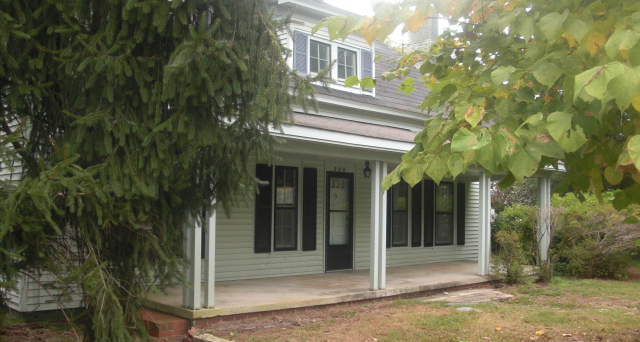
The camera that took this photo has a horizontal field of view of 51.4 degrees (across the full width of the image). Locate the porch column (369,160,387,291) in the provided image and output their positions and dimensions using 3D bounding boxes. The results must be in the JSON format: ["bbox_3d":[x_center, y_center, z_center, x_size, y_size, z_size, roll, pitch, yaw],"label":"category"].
[{"bbox_3d":[0.952,0.878,10.753,0.280,2.060,0.110,4,-4,-44],"label":"porch column"}]

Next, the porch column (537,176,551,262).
[{"bbox_3d":[4.967,1.182,14.899,0.270,2.060,0.270,4,-4,-44],"label":"porch column"}]

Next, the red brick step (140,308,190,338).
[{"bbox_3d":[-2.010,1.930,8.323,0.440,0.190,0.720,4,-4,-44],"label":"red brick step"}]

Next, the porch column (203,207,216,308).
[{"bbox_3d":[-1.395,0.716,8.598,0.100,2.060,0.100,4,-4,-44],"label":"porch column"}]

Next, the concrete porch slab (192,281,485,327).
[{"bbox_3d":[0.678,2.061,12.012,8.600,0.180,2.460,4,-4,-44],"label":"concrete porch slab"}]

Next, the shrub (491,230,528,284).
[{"bbox_3d":[3.795,1.670,13.231,0.720,1.080,0.700,4,-4,-44],"label":"shrub"}]

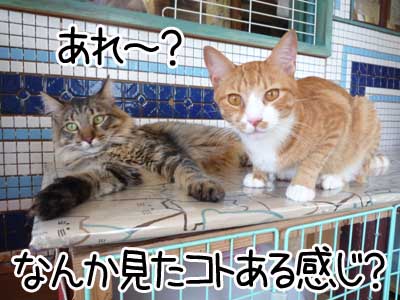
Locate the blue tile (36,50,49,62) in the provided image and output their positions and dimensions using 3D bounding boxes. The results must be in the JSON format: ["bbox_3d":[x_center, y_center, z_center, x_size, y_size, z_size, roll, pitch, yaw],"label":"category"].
[{"bbox_3d":[-0.367,-0.217,0.675,0.025,0.025,0.006,-1,6,-25],"label":"blue tile"}]

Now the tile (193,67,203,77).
[{"bbox_3d":[-0.009,-0.216,0.801,0.023,0.023,0.006,-2,4,-25],"label":"tile"}]

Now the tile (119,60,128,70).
[{"bbox_3d":[-0.196,-0.218,0.742,0.024,0.024,0.006,-2,6,-25],"label":"tile"}]

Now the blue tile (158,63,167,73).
[{"bbox_3d":[-0.110,-0.235,0.833,0.025,0.025,0.006,-2,6,-25],"label":"blue tile"}]

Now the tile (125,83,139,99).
[{"bbox_3d":[-0.191,-0.165,0.802,0.045,0.045,0.006,-2,6,-25],"label":"tile"}]

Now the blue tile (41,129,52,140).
[{"bbox_3d":[-0.382,-0.040,0.724,0.025,0.025,0.006,-2,6,-25],"label":"blue tile"}]

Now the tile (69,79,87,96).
[{"bbox_3d":[-0.316,-0.160,0.743,0.045,0.045,0.006,-2,6,-25],"label":"tile"}]

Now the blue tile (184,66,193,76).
[{"bbox_3d":[-0.034,-0.226,0.830,0.025,0.025,0.006,-1,6,-25],"label":"blue tile"}]

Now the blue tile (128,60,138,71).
[{"bbox_3d":[-0.168,-0.212,0.726,0.023,0.023,0.006,-2,4,-25],"label":"blue tile"}]

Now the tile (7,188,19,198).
[{"bbox_3d":[-0.409,0.093,0.632,0.023,0.023,0.006,-2,4,-25],"label":"tile"}]

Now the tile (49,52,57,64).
[{"bbox_3d":[-0.343,-0.218,0.686,0.025,0.025,0.006,-1,6,-25],"label":"tile"}]

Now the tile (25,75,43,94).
[{"bbox_3d":[-0.367,-0.144,0.637,0.040,0.041,0.007,-2,4,-25],"label":"tile"}]

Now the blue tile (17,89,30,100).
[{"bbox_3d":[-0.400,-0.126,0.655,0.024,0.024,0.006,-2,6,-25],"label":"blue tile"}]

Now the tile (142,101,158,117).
[{"bbox_3d":[-0.132,-0.106,0.750,0.040,0.041,0.007,-2,4,-25],"label":"tile"}]

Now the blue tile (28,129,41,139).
[{"bbox_3d":[-0.406,-0.039,0.712,0.025,0.025,0.006,-2,6,-25],"label":"blue tile"}]

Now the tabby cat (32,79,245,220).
[{"bbox_3d":[-0.048,-0.031,0.471,0.414,0.183,0.223,-3,7,-35],"label":"tabby cat"}]

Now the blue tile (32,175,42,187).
[{"bbox_3d":[-0.365,0.068,0.652,0.023,0.023,0.006,-2,4,-25],"label":"blue tile"}]

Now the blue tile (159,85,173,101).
[{"bbox_3d":[-0.093,-0.152,0.766,0.040,0.041,0.007,-2,4,-25],"label":"blue tile"}]

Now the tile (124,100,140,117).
[{"bbox_3d":[-0.181,-0.110,0.773,0.043,0.044,0.006,-1,6,-25],"label":"tile"}]

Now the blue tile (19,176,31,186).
[{"bbox_3d":[-0.430,0.076,0.713,0.025,0.025,0.006,-2,6,-25],"label":"blue tile"}]

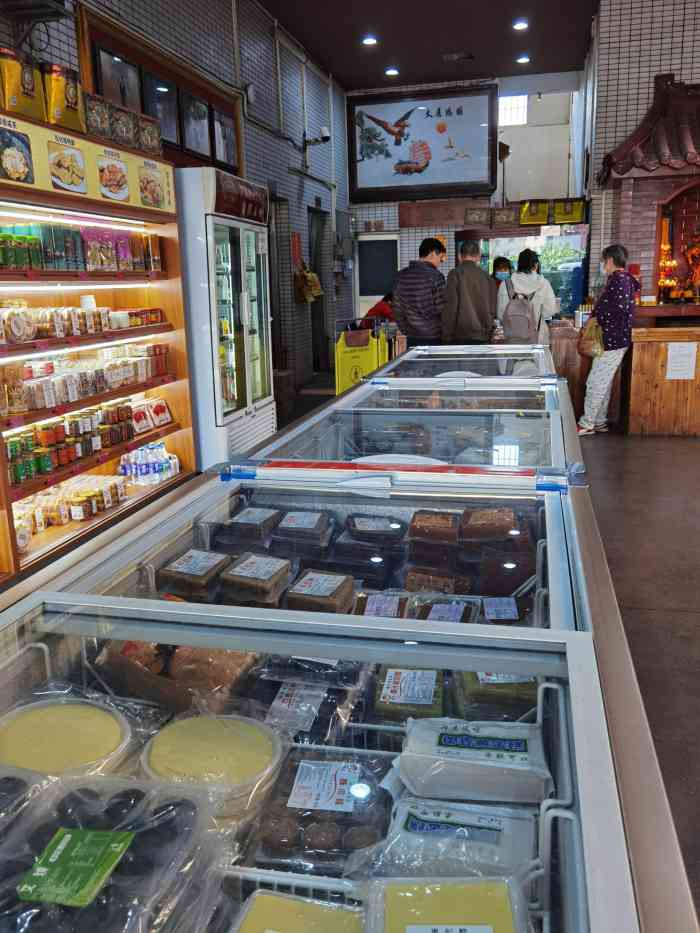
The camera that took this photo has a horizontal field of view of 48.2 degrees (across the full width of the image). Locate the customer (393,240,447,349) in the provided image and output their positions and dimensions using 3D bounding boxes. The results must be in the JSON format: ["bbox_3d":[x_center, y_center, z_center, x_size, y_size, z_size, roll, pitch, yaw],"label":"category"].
[{"bbox_3d":[0.650,-1.142,6.909,0.470,1.680,0.300,7,15,30],"label":"customer"}]

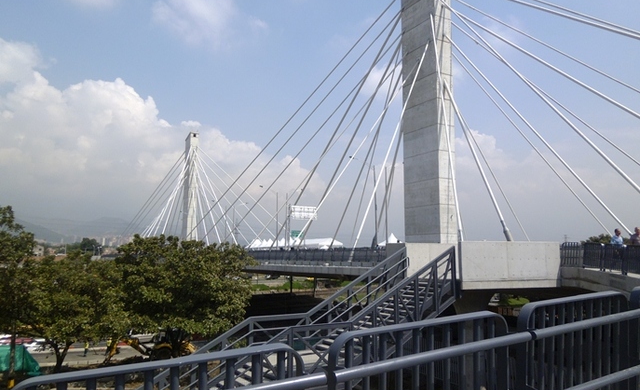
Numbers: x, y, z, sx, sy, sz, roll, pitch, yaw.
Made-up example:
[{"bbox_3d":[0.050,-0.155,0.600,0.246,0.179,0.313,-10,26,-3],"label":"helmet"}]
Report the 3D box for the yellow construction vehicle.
[{"bbox_3d":[-15.088,13.512,43.300,8.300,3.100,2.400,2,-6,-19],"label":"yellow construction vehicle"}]

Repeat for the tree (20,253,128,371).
[{"bbox_3d":[-19.918,9.614,39.000,8.500,9.800,8.800,2,-6,-18],"label":"tree"}]

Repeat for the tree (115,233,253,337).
[{"bbox_3d":[-11.134,8.957,39.500,10.500,11.200,11.200,2,-6,-18],"label":"tree"}]

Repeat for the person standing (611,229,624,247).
[{"bbox_3d":[12.563,2.285,20.300,0.520,1.700,0.340,1,-6,-14],"label":"person standing"}]

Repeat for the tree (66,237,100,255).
[{"bbox_3d":[-103.318,24.464,210.000,12.000,12.000,13.500,0,-5,0],"label":"tree"}]

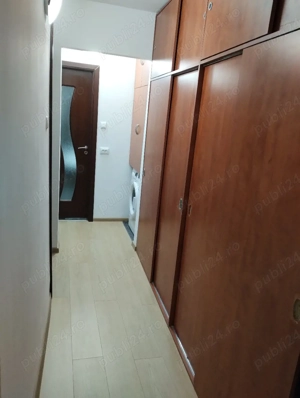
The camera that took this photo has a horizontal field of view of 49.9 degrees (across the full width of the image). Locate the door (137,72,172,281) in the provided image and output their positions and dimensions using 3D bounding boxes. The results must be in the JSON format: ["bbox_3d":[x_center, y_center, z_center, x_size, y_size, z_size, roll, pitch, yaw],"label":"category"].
[{"bbox_3d":[0.028,-0.192,3.165,0.040,1.854,0.699,1,15,-14],"label":"door"}]

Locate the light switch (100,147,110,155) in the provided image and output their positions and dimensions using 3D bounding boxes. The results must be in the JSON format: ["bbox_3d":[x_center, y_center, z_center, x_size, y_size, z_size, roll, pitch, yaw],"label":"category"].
[{"bbox_3d":[-0.621,-0.665,4.454,0.120,0.094,0.020,1,15,-14],"label":"light switch"}]

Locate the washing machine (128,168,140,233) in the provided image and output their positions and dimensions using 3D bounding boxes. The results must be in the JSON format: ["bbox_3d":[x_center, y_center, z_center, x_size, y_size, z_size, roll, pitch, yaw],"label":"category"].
[{"bbox_3d":[0.053,0.059,4.314,0.520,0.850,0.600,1,15,-14],"label":"washing machine"}]

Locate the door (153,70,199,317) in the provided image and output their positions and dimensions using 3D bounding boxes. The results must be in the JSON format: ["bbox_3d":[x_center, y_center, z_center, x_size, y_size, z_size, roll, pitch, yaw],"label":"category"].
[{"bbox_3d":[0.203,-0.024,2.590,0.040,1.845,0.578,1,15,-14],"label":"door"}]

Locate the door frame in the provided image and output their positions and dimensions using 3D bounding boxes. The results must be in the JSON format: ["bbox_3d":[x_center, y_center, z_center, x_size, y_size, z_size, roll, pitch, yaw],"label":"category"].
[{"bbox_3d":[-1.135,-0.713,4.354,0.800,2.111,0.080,1,15,-14],"label":"door frame"}]

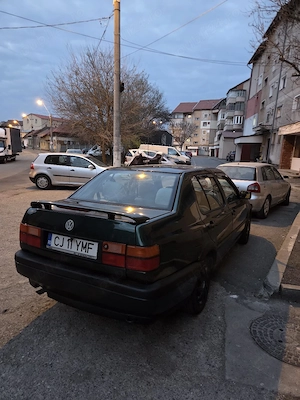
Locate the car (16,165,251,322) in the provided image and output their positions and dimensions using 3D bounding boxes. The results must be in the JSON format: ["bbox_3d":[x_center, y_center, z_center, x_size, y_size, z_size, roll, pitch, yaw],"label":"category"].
[{"bbox_3d":[0.365,0.201,3.949,1.695,1.425,4.380,7,12,29],"label":"car"}]

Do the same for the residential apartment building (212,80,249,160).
[{"bbox_3d":[21.597,-16.364,58.021,11.000,15.500,24.000,1,10,3],"label":"residential apartment building"}]

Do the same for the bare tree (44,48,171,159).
[{"bbox_3d":[-3.968,-8.916,24.815,11.800,11.400,11.000,1,10,0],"label":"bare tree"}]

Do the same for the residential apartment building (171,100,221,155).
[{"bbox_3d":[15.768,-24.246,90.133,17.500,19.000,12.000,3,10,10],"label":"residential apartment building"}]

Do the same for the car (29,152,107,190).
[{"bbox_3d":[-2.842,-1.219,11.390,4.204,1.485,1.759,3,10,10],"label":"car"}]

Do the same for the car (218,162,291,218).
[{"bbox_3d":[3.014,-0.489,8.028,1.735,1.427,4.152,9,13,37],"label":"car"}]

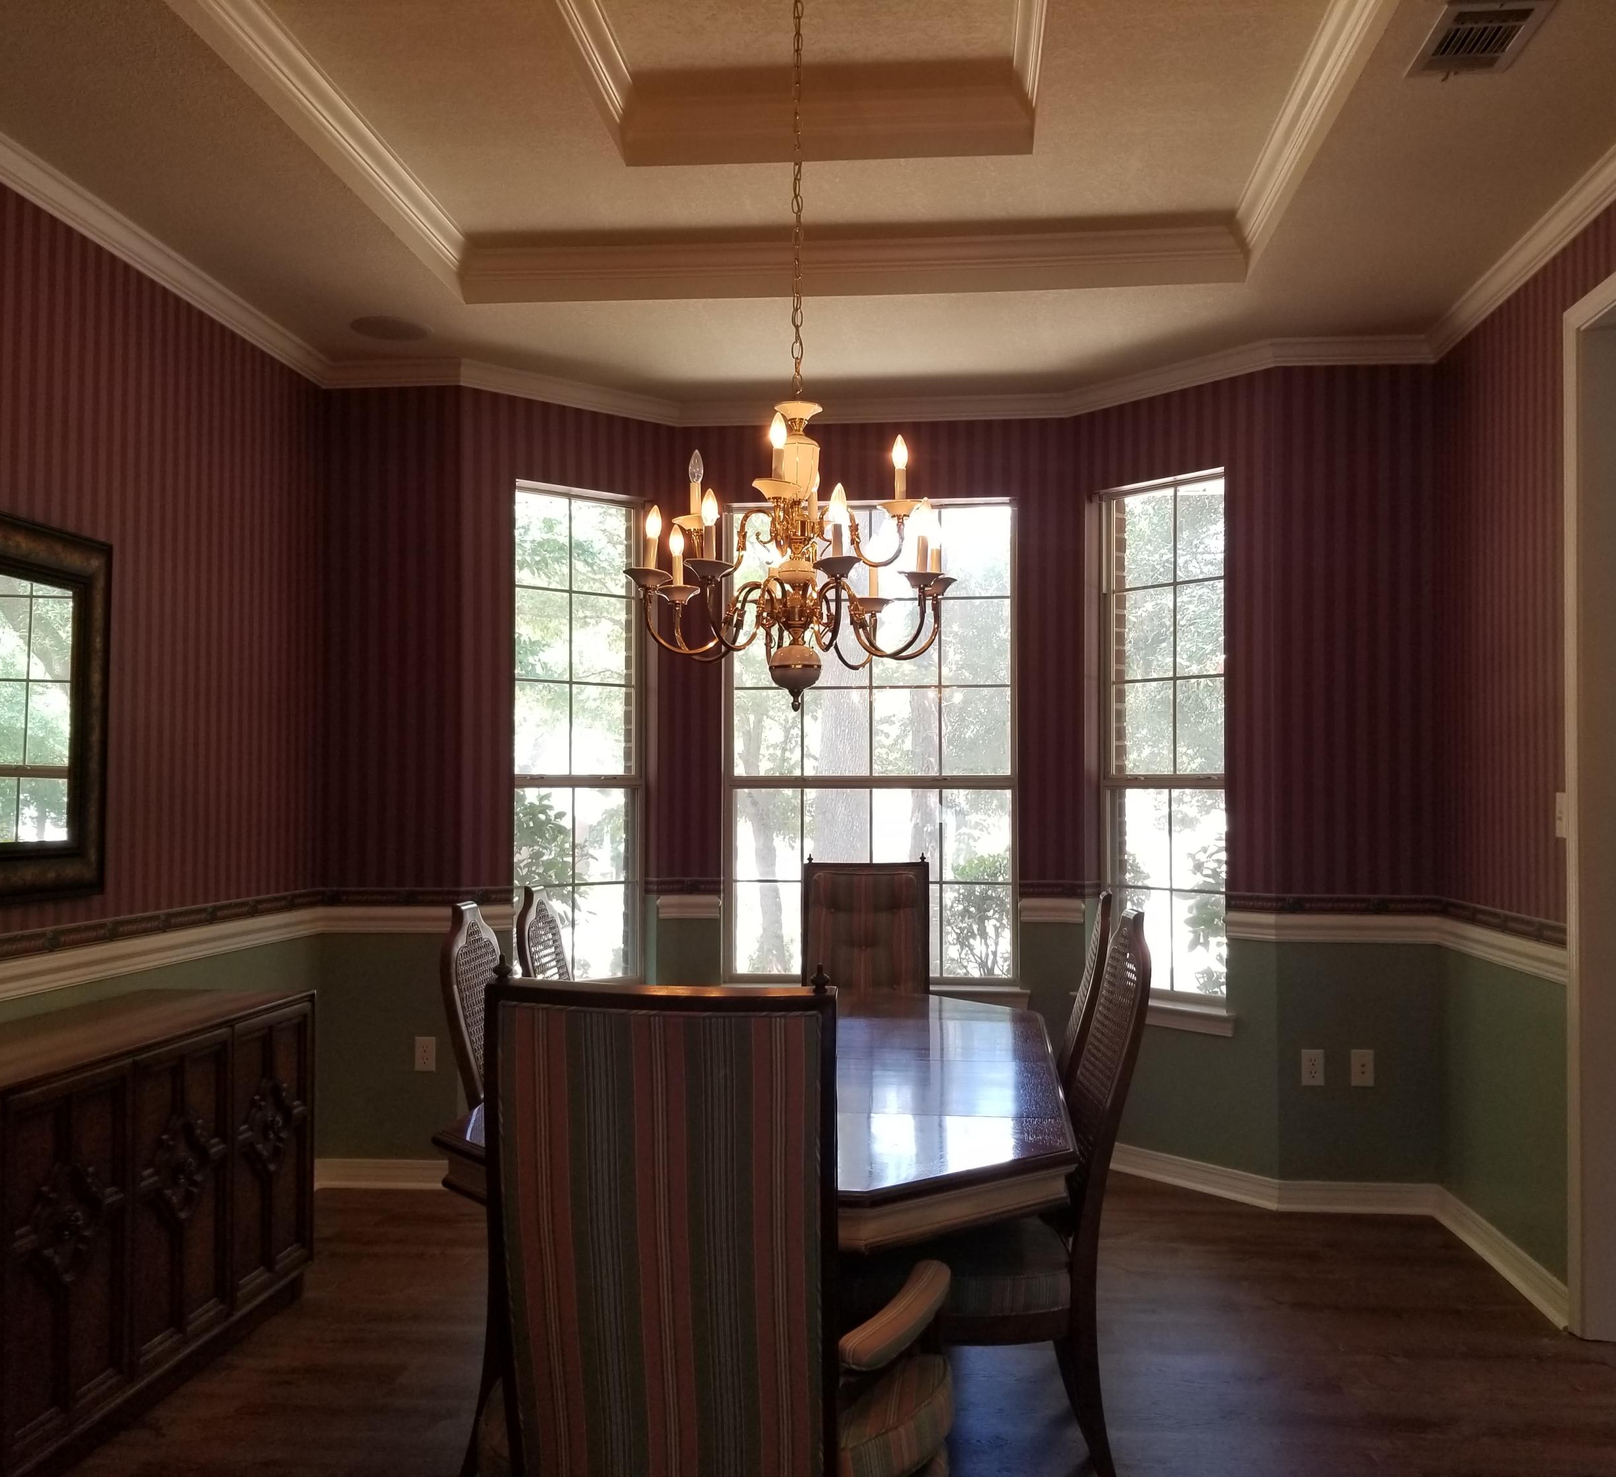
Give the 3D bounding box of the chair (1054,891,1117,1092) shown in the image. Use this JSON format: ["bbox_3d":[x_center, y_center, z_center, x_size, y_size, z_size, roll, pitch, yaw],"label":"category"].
[{"bbox_3d":[0.401,0.911,3.459,0.620,1.105,0.510,0,-2,7],"label":"chair"}]

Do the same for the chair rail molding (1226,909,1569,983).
[{"bbox_3d":[1.606,0.583,4.207,0.625,0.090,1.120,0,-2,6],"label":"chair rail molding"}]

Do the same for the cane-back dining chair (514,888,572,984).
[{"bbox_3d":[-0.348,0.890,3.486,0.600,1.070,0.500,0,-2,6],"label":"cane-back dining chair"}]

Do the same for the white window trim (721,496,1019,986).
[{"bbox_3d":[0.225,0.011,5.439,1.080,1.790,0.110,0,-2,6],"label":"white window trim"}]

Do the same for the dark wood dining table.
[{"bbox_3d":[-0.008,1.035,3.043,1.020,0.755,2.040,0,-2,6],"label":"dark wood dining table"}]

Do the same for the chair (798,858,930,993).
[{"bbox_3d":[0.148,0.908,4.339,0.620,1.100,0.660,0,-2,6],"label":"chair"}]

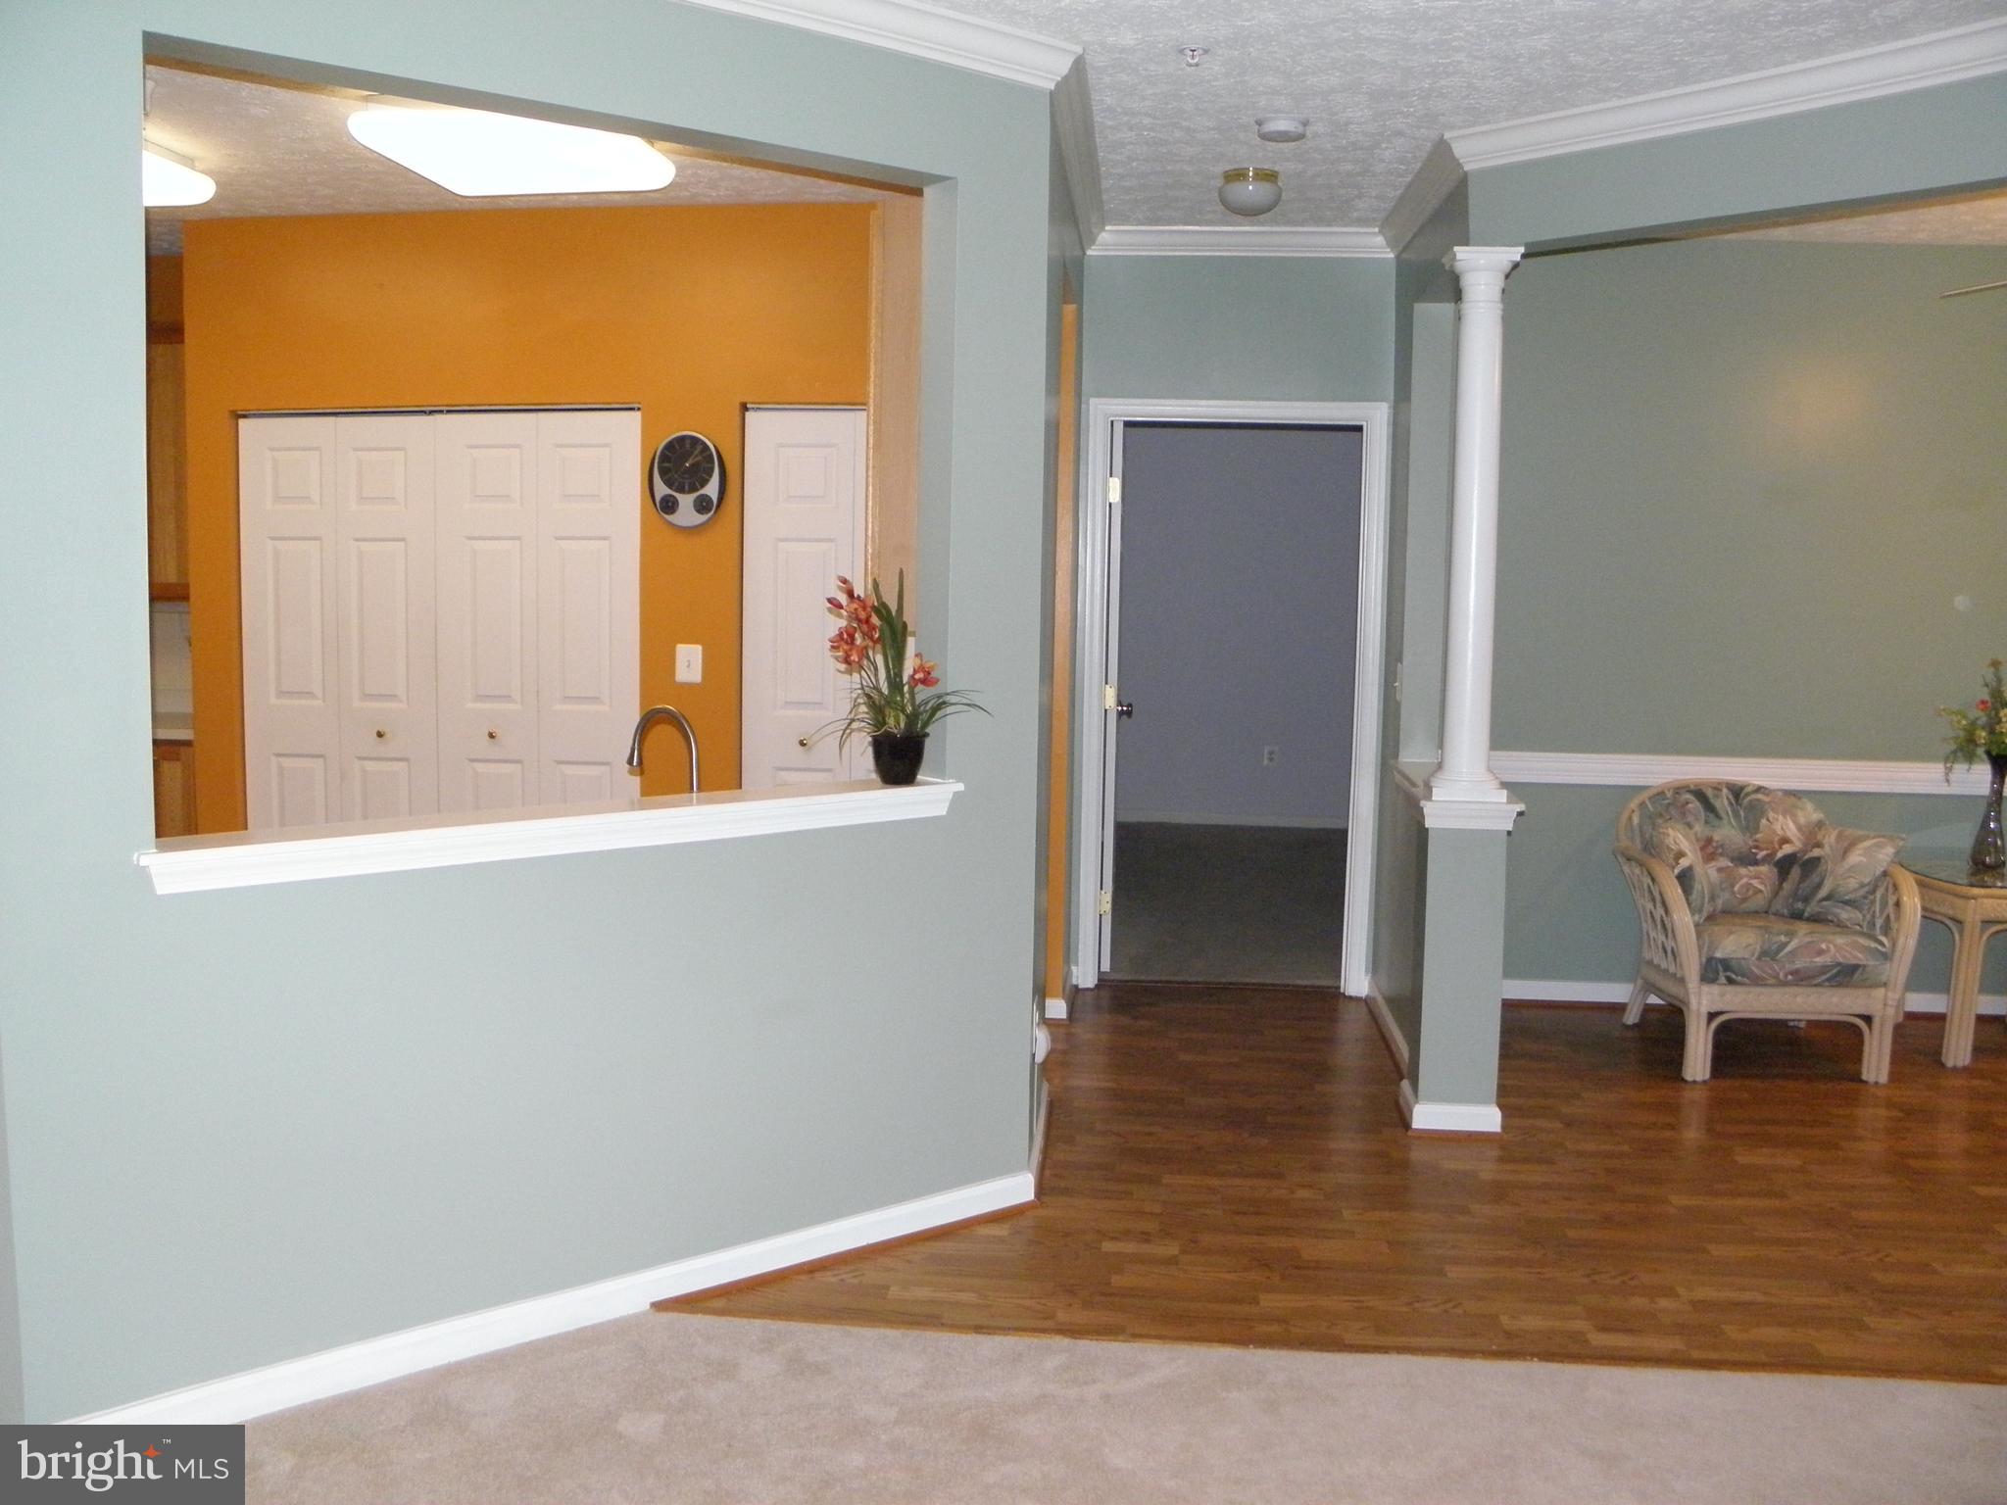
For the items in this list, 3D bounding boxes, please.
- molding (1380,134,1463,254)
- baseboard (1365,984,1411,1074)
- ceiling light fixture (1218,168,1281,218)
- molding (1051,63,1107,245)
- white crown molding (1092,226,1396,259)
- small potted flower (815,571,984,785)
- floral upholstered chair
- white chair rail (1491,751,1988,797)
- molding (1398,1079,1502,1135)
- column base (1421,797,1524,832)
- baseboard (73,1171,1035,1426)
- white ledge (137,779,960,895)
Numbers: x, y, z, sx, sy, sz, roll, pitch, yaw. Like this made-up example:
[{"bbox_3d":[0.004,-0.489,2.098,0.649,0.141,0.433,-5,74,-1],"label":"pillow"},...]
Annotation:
[{"bbox_3d":[1.273,-1.691,5.011,0.074,0.082,1.291,1,6,5],"label":"molding"},{"bbox_3d":[1.272,0.906,5.351,0.020,0.085,1.140,1,6,5],"label":"baseboard"},{"bbox_3d":[0.730,-1.657,4.833,0.196,0.142,0.196,1,6,5],"label":"ceiling light fixture"},{"bbox_3d":[0.237,-1.684,4.717,0.072,0.082,2.046,1,6,5],"label":"molding"},{"bbox_3d":[0.821,-1.758,5.596,1.070,0.088,0.072,2,7,5],"label":"white crown molding"},{"bbox_3d":[-0.233,-0.172,3.637,0.375,0.475,0.300,1,6,5],"label":"small potted flower"},{"bbox_3d":[2.418,0.550,5.255,0.790,0.860,0.760,1,7,1],"label":"floral upholstered chair"},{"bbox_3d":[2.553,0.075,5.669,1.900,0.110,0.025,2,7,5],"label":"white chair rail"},{"bbox_3d":[1.263,0.993,4.585,0.243,0.074,0.236,2,7,5],"label":"molding"},{"bbox_3d":[1.273,0.159,4.488,0.279,0.079,0.272,1,6,5],"label":"column base"},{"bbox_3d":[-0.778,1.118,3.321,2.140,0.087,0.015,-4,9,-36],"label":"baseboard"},{"bbox_3d":[-0.804,0.148,3.217,1.660,0.080,0.178,-4,9,-36],"label":"white ledge"}]

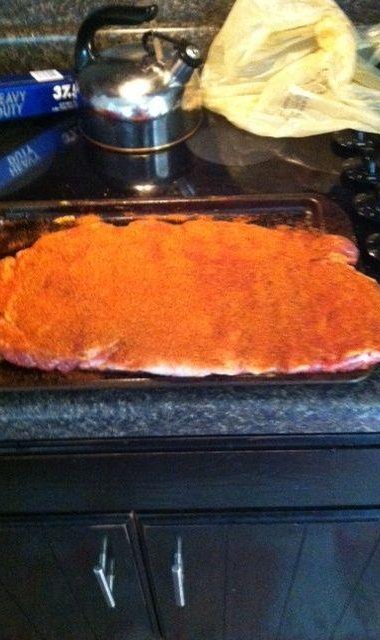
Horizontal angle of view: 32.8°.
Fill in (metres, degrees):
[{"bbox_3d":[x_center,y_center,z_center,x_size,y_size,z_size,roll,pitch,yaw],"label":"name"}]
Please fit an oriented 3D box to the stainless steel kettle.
[{"bbox_3d":[-0.075,-0.366,0.890,0.197,0.192,0.185,-1,49,1],"label":"stainless steel kettle"}]

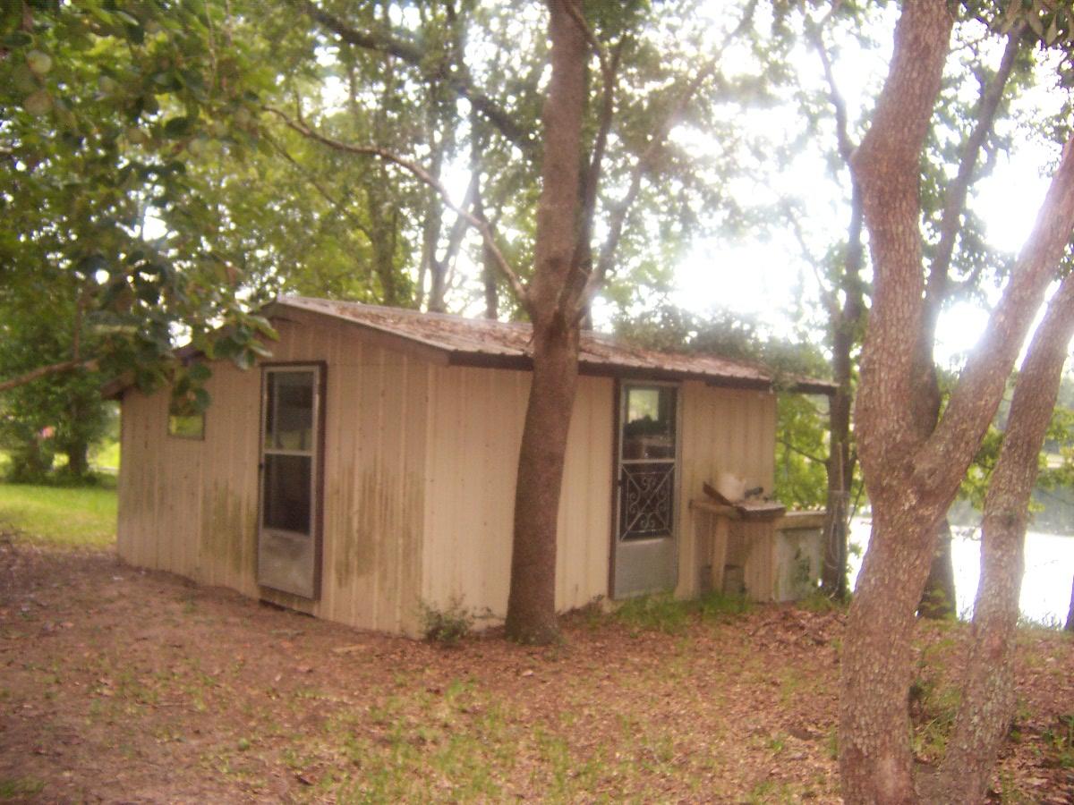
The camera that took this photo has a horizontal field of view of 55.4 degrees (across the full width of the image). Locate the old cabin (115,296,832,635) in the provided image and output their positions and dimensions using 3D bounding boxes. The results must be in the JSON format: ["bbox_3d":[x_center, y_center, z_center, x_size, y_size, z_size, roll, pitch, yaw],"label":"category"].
[{"bbox_3d":[-0.963,0.585,11.732,5.400,2.880,6.490,3,-3,-44],"label":"old cabin"}]

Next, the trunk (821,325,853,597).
[{"bbox_3d":[3.333,0.633,11.400,0.330,3.100,0.330,1,-2,16],"label":"trunk"}]

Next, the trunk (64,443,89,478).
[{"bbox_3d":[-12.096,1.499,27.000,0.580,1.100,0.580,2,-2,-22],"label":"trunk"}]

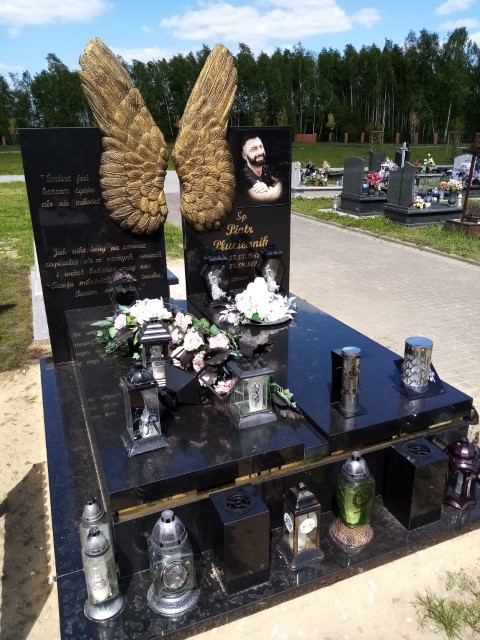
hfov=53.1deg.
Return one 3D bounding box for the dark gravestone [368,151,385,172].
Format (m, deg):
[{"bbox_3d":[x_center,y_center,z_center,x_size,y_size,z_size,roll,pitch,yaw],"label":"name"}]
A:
[{"bbox_3d":[4.236,-4.815,15.006,0.500,0.860,0.170,-8,22,-21],"label":"dark gravestone"}]

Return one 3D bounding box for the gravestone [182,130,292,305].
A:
[{"bbox_3d":[-0.018,-0.658,3.465,0.803,1.350,0.084,-9,22,-21],"label":"gravestone"}]

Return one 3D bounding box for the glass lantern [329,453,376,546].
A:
[{"bbox_3d":[0.433,0.655,1.792,0.170,0.391,0.170,-5,21,-13],"label":"glass lantern"}]

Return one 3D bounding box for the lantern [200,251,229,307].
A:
[{"bbox_3d":[-0.161,-0.292,3.265,0.172,0.365,0.165,-9,22,-21],"label":"lantern"}]

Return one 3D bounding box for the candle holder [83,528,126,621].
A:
[{"bbox_3d":[-0.436,0.770,1.493,0.126,0.309,0.126,-9,22,-21],"label":"candle holder"}]

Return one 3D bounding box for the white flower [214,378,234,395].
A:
[{"bbox_3d":[-0.064,0.275,1.990,0.083,0.065,0.074,-1,21,-2],"label":"white flower"}]

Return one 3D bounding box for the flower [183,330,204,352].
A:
[{"bbox_3d":[-0.234,0.108,2.418,0.101,0.089,0.094,-2,20,-6],"label":"flower"}]

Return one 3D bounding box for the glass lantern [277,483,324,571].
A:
[{"bbox_3d":[0.223,0.717,1.739,0.130,0.314,0.124,-8,22,-21],"label":"glass lantern"}]

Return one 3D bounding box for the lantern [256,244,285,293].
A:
[{"bbox_3d":[0.233,-0.345,3.397,0.172,0.365,0.165,-9,22,-21],"label":"lantern"}]

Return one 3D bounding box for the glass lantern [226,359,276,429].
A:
[{"bbox_3d":[0.041,0.272,1.941,0.166,0.245,0.170,-9,22,-21],"label":"glass lantern"}]

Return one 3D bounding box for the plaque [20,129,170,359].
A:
[{"bbox_3d":[-0.886,-0.468,3.151,0.813,1.459,0.084,-9,22,-21],"label":"plaque"}]

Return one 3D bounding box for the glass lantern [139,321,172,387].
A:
[{"bbox_3d":[-0.373,0.139,2.093,0.130,0.300,0.130,-6,21,-15],"label":"glass lantern"}]

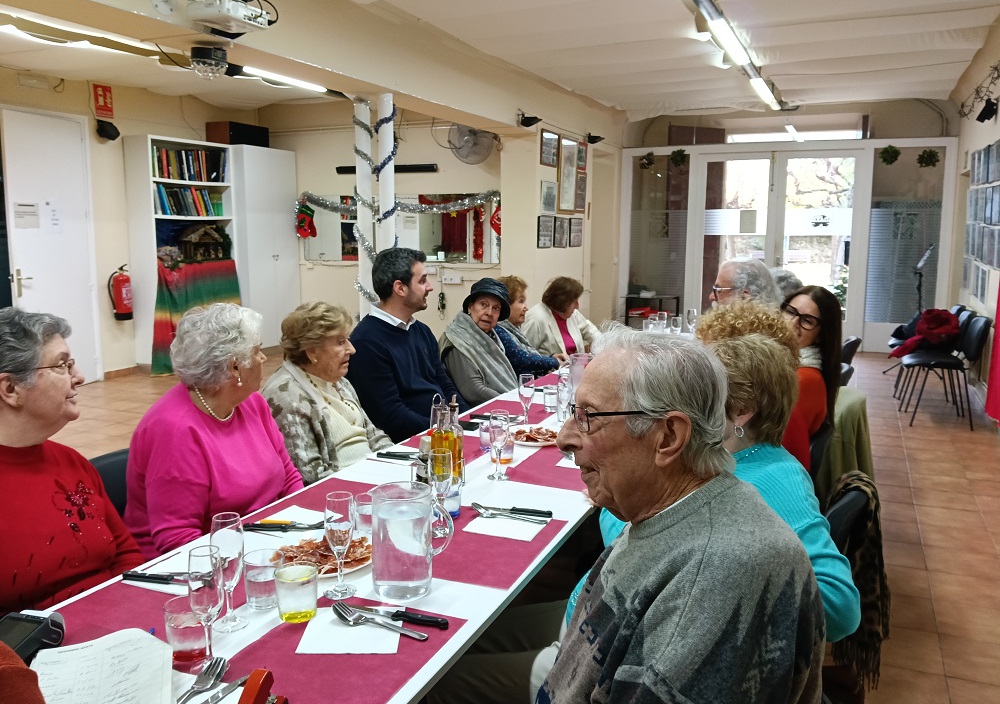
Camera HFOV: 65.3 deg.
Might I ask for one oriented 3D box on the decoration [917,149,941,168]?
[{"bbox_3d":[4.819,-2.176,8.780,0.270,0.230,0.160,4,10,24],"label":"decoration"}]

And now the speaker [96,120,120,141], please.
[{"bbox_3d":[-3.709,-2.093,7.392,0.160,0.145,0.145,25,18,19],"label":"speaker"}]

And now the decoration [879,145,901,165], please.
[{"bbox_3d":[4.559,-2.308,9.138,0.260,0.250,0.220,3,9,17],"label":"decoration"}]

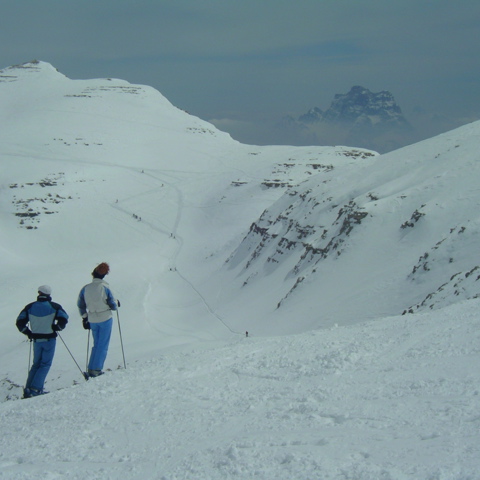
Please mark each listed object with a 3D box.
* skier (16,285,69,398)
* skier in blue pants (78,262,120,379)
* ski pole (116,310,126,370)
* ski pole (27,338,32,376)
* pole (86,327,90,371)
[{"bbox_3d":[-3.052,1.569,20.000,0.760,1.740,0.520,1,5,8],"label":"skier"},{"bbox_3d":[-2.213,1.239,20.100,0.600,1.750,0.480,1,5,15],"label":"skier in blue pants"},{"bbox_3d":[-1.842,1.491,20.200,0.080,1.100,0.080,-7,5,0],"label":"ski pole"},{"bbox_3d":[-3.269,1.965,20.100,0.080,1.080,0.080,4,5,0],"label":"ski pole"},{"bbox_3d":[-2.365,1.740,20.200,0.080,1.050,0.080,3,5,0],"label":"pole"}]

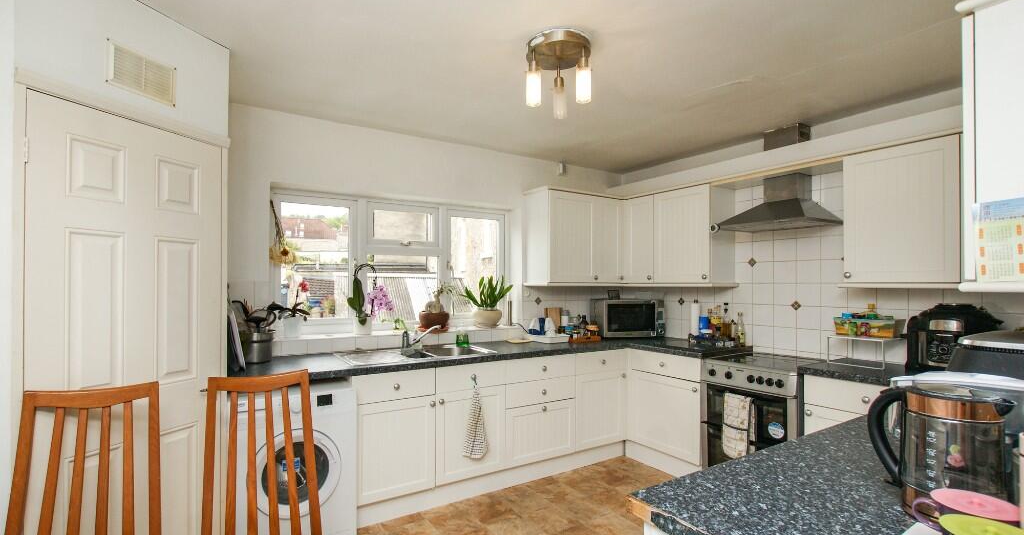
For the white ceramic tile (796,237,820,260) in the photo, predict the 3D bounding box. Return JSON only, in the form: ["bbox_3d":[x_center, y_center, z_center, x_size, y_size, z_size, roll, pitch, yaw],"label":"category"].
[{"bbox_3d":[2.004,-0.124,2.880,0.010,0.150,0.150,1,-2,-31],"label":"white ceramic tile"}]

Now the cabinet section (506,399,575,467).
[{"bbox_3d":[0.210,1.173,3.030,0.605,0.400,0.022,1,-2,-31],"label":"cabinet section"}]

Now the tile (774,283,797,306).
[{"bbox_3d":[1.881,0.186,2.942,0.010,0.150,0.150,1,-1,-30],"label":"tile"}]

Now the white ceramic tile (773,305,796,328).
[{"bbox_3d":[1.881,0.338,2.942,0.010,0.150,0.150,1,-1,-30],"label":"white ceramic tile"}]

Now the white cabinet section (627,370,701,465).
[{"bbox_3d":[1.140,1.104,3.180,0.022,0.570,0.600,1,-2,-31],"label":"white cabinet section"}]

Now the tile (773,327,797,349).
[{"bbox_3d":[1.881,0.490,2.942,0.010,0.150,0.150,1,-1,-30],"label":"tile"}]

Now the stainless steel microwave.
[{"bbox_3d":[0.985,0.424,3.650,0.510,0.310,0.380,0,-1,-7],"label":"stainless steel microwave"}]

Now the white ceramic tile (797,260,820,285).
[{"bbox_3d":[1.973,0.028,2.833,0.010,0.150,0.148,1,-2,-35],"label":"white ceramic tile"}]

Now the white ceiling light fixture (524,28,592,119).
[{"bbox_3d":[0.212,-0.859,1.940,0.285,0.285,0.285,0,-1,0],"label":"white ceiling light fixture"}]

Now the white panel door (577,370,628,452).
[{"bbox_3d":[0.679,1.080,3.250,0.500,0.560,0.020,1,-2,-32],"label":"white panel door"}]

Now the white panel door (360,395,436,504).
[{"bbox_3d":[-0.665,1.069,2.510,0.470,0.570,0.022,1,-2,-31],"label":"white panel door"}]

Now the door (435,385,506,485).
[{"bbox_3d":[-0.253,1.048,2.700,0.488,0.551,0.020,2,-3,-32],"label":"door"}]

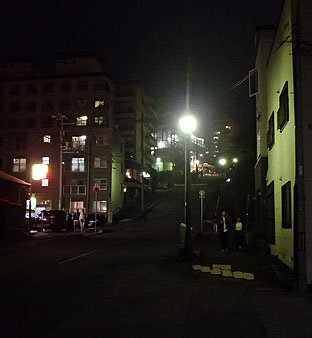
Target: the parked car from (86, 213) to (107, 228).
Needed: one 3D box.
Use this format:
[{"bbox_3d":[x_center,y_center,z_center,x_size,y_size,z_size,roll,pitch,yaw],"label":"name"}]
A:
[{"bbox_3d":[-5.724,4.998,42.511,1.700,1.497,4.200,1,-6,-2],"label":"parked car"}]

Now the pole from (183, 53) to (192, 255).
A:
[{"bbox_3d":[1.141,-0.591,16.035,0.320,7.581,0.320,0,-6,0],"label":"pole"}]

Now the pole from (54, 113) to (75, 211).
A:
[{"bbox_3d":[-8.914,0.146,43.185,1.700,11.337,0.500,1,-6,-6],"label":"pole"}]

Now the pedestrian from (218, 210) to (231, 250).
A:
[{"bbox_3d":[2.926,2.634,19.036,0.520,1.715,0.340,1,-6,-3],"label":"pedestrian"}]

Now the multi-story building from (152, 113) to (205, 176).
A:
[{"bbox_3d":[6.301,-5.273,120.845,11.000,16.412,11.000,-4,-7,40],"label":"multi-story building"}]

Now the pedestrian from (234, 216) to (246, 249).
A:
[{"bbox_3d":[3.720,2.844,19.619,0.480,1.470,0.320,1,-6,-3],"label":"pedestrian"}]

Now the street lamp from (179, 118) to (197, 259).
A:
[{"bbox_3d":[1.111,0.612,15.716,0.550,5.083,0.550,-1,-6,11],"label":"street lamp"}]

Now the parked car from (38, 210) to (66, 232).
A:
[{"bbox_3d":[-8.448,4.284,36.550,1.700,1.751,4.200,1,-6,-3],"label":"parked car"}]

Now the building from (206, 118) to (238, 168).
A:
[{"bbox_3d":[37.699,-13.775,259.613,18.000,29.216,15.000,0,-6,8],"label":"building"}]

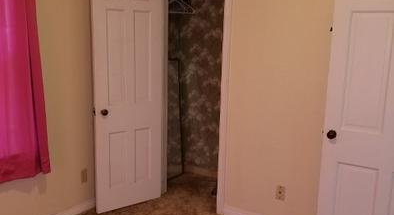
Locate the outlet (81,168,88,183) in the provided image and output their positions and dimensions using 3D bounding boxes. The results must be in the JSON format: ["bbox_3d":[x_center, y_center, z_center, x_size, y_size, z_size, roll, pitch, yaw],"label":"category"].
[{"bbox_3d":[-0.927,0.573,3.271,0.015,0.116,0.072,8,13,32],"label":"outlet"}]

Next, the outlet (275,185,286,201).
[{"bbox_3d":[0.632,0.653,2.987,0.072,0.116,0.015,8,13,32],"label":"outlet"}]

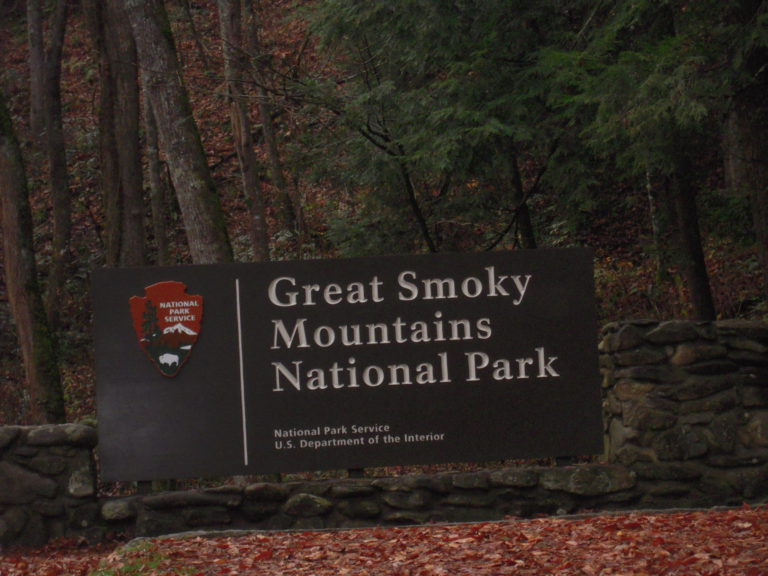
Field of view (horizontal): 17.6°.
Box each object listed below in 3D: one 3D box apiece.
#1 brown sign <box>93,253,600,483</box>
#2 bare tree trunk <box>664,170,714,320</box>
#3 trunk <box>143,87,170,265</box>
[{"bbox_3d":[-0.196,0.441,14.529,2.962,1.220,0.100,-2,-3,-9],"label":"brown sign"},{"bbox_3d":[2.292,-0.311,18.200,0.161,1.106,0.161,-6,-3,0],"label":"bare tree trunk"},{"bbox_3d":[-1.889,-0.928,20.500,0.124,1.475,0.124,-5,-3,0],"label":"trunk"}]

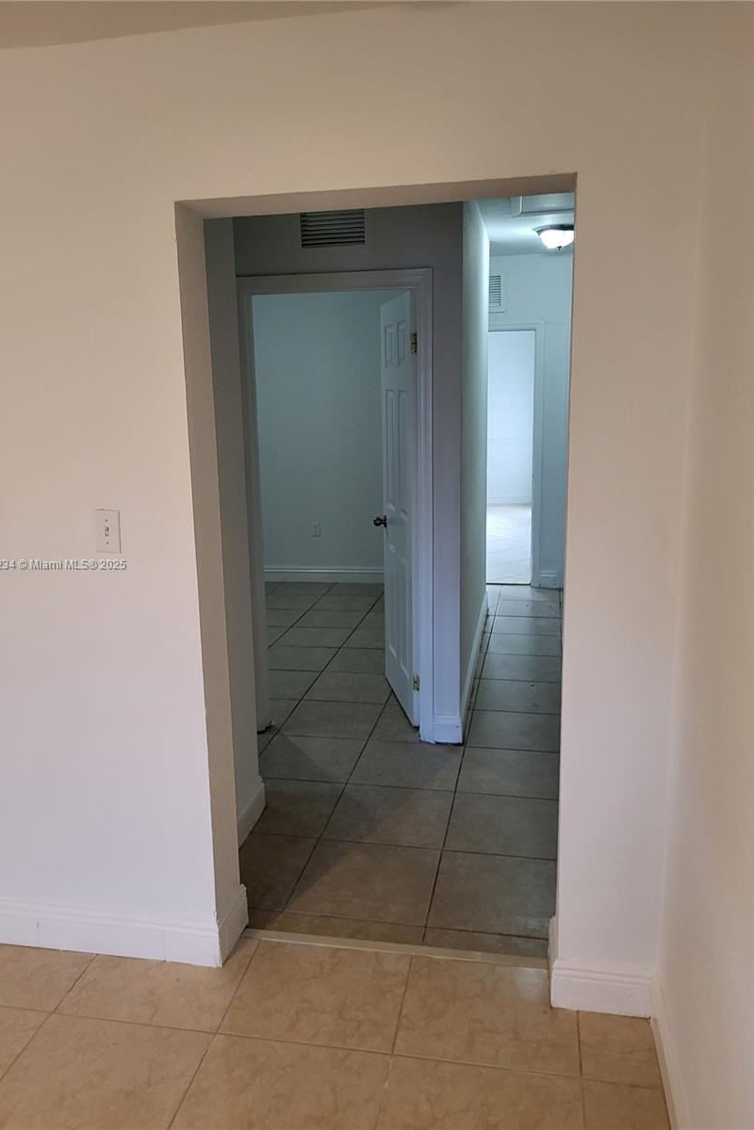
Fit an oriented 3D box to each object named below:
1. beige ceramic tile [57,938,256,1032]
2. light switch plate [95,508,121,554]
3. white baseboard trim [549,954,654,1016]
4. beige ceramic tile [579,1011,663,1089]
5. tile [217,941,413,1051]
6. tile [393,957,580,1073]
[{"bbox_3d":[-0.603,1.167,2.425,0.456,0.010,0.399,1,12,10],"label":"beige ceramic tile"},{"bbox_3d":[-0.707,-0.087,2.231,0.071,0.114,0.010,1,12,10],"label":"light switch plate"},{"bbox_3d":[0.590,1.110,2.228,0.254,0.141,0.016,1,12,10],"label":"white baseboard trim"},{"bbox_3d":[0.602,1.209,2.120,0.185,0.010,0.230,1,12,10],"label":"beige ceramic tile"},{"bbox_3d":[-0.152,1.176,2.342,0.456,0.010,0.399,1,12,10],"label":"tile"},{"bbox_3d":[0.299,1.185,2.260,0.456,0.010,0.399,1,12,10],"label":"tile"}]

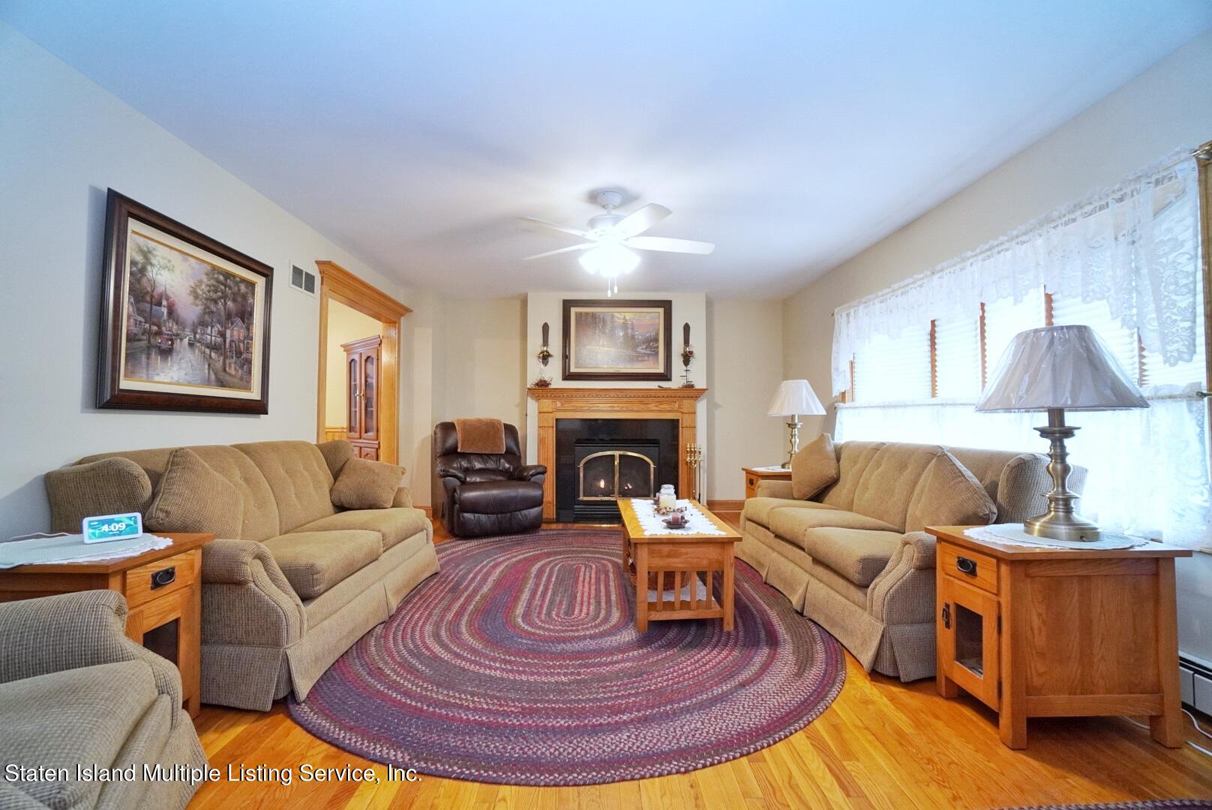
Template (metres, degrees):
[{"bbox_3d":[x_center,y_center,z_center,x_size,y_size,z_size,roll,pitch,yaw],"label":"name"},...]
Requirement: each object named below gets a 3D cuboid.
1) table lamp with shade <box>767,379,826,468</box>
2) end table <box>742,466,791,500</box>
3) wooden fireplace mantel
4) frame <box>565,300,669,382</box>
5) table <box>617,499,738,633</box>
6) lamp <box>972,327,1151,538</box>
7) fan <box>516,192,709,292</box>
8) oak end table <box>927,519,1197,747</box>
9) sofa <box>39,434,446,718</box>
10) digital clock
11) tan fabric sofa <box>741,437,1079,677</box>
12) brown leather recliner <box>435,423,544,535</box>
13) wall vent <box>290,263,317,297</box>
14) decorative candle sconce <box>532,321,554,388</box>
[{"bbox_3d":[1.714,0.188,4.527,0.480,0.800,0.480,0,-2,-1],"label":"table lamp with shade"},{"bbox_3d":[1.593,0.892,4.508,0.610,0.612,0.400,0,-2,-1],"label":"end table"},{"bbox_3d":[0.122,0.528,5.273,1.840,1.385,0.230,0,-2,-1],"label":"wooden fireplace mantel"},{"bbox_3d":[0.128,-0.693,5.420,1.176,0.876,0.050,0,-2,-2],"label":"frame"},{"bbox_3d":[0.384,0.920,3.134,0.551,0.474,1.280,0,-2,-2],"label":"table"},{"bbox_3d":[1.615,0.099,1.810,0.456,0.737,0.456,0,-2,-2],"label":"lamp"},{"bbox_3d":[0.031,-0.979,3.131,1.270,0.610,1.270,0,-2,-2],"label":"fan"},{"bbox_3d":[1.557,0.786,1.780,0.590,0.640,0.400,0,-2,-2],"label":"oak end table"},{"bbox_3d":[-1.619,0.672,2.714,0.950,0.940,1.840,0,-2,-2],"label":"sofa"},{"bbox_3d":[-1.738,0.430,1.791,0.148,0.086,0.073,2,-3,-39],"label":"digital clock"},{"bbox_3d":[1.509,0.687,3.003,0.920,0.930,1.990,0,-2,-2],"label":"tan fabric sofa"},{"bbox_3d":[-1.178,0.687,5.022,0.920,1.040,0.940,1,-2,-24],"label":"brown leather recliner"},{"bbox_3d":[-2.141,-0.881,3.594,0.022,0.175,0.325,0,-2,-1],"label":"wall vent"},{"bbox_3d":[-0.675,-0.516,5.329,0.220,0.680,0.150,0,-2,-1],"label":"decorative candle sconce"}]

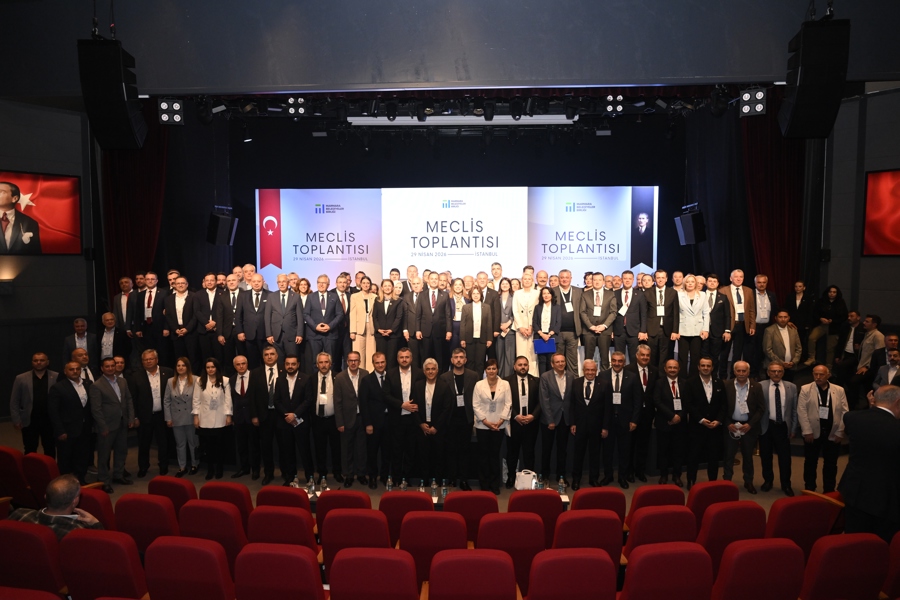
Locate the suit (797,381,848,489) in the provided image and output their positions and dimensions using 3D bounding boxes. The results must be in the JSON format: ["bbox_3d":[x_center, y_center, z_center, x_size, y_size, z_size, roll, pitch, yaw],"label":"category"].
[{"bbox_3d":[4.720,1.741,7.550,0.580,1.444,0.330,2,4,25],"label":"suit"}]

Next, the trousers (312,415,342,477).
[{"bbox_3d":[-1.643,1.960,8.020,0.410,0.870,0.310,-1,3,-9],"label":"trousers"}]

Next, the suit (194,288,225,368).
[{"bbox_3d":[-3.617,0.549,9.100,0.540,1.449,0.330,-1,4,-10],"label":"suit"}]

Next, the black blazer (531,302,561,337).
[{"bbox_3d":[1.448,0.302,9.050,0.440,0.560,0.310,1,4,9],"label":"black blazer"}]

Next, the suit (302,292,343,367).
[{"bbox_3d":[-1.863,0.546,8.800,0.580,1.373,0.340,-1,4,-8],"label":"suit"}]

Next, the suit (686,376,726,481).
[{"bbox_3d":[3.292,1.656,7.700,0.540,1.402,0.340,1,4,12],"label":"suit"}]

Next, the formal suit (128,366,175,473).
[{"bbox_3d":[-4.131,1.675,8.287,0.580,1.526,0.360,-1,4,-22],"label":"formal suit"}]

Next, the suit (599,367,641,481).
[{"bbox_3d":[2.181,1.607,7.720,0.530,1.490,0.330,0,4,6],"label":"suit"}]

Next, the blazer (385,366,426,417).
[{"bbox_3d":[-0.614,1.289,8.100,0.570,0.792,0.380,0,4,-3],"label":"blazer"}]

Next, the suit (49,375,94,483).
[{"bbox_3d":[-5.060,1.743,8.000,0.370,1.428,0.580,2,4,33],"label":"suit"}]

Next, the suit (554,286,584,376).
[{"bbox_3d":[1.704,0.522,8.700,0.520,1.422,0.320,1,4,8],"label":"suit"}]

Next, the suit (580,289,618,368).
[{"bbox_3d":[2.500,0.531,10.056,0.580,1.482,0.340,1,3,13],"label":"suit"}]

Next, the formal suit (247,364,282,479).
[{"bbox_3d":[-2.440,1.638,7.999,0.550,1.568,0.330,-1,4,-16],"label":"formal suit"}]

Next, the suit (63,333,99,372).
[{"bbox_3d":[-5.974,1.229,9.700,0.550,1.420,0.330,-2,4,-28],"label":"suit"}]

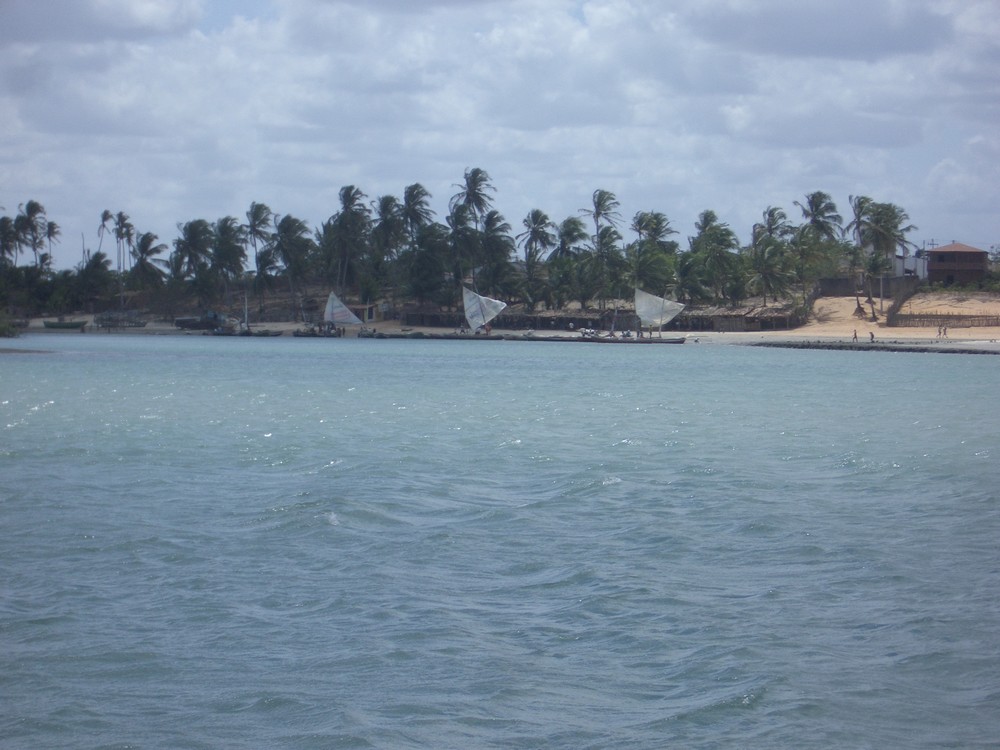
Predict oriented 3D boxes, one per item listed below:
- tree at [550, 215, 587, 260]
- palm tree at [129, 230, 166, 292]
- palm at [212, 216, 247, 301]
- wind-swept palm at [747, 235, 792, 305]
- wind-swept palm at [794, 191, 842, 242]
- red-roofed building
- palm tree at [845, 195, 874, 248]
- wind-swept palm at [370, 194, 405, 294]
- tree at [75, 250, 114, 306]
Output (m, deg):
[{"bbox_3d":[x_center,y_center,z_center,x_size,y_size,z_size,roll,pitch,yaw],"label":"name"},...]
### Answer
[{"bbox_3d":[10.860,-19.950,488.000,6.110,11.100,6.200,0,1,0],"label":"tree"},{"bbox_3d":[-65.659,-20.303,565.000,7.078,12.480,7.078,0,1,0],"label":"palm tree"},{"bbox_3d":[-49.047,-20.852,550.000,6.165,15.775,6.165,0,1,0],"label":"palm"},{"bbox_3d":[40.870,-15.850,460.000,6.980,10.920,7.000,0,1,0],"label":"wind-swept palm"},{"bbox_3d":[47.251,-19.805,450.000,7.121,15.132,7.121,0,1,0],"label":"wind-swept palm"},{"bbox_3d":[72.700,-17.400,482.000,9.850,7.310,9.000,0,1,6],"label":"red-roofed building"},{"bbox_3d":[55.940,-20.620,472.000,4.670,14.940,5.200,0,1,0],"label":"palm tree"},{"bbox_3d":[-17.990,-20.550,485.000,5.440,16.630,6.000,0,1,0],"label":"wind-swept palm"},{"bbox_3d":[-74.194,-17.382,555.000,7.319,10.795,7.319,0,1,0],"label":"tree"}]

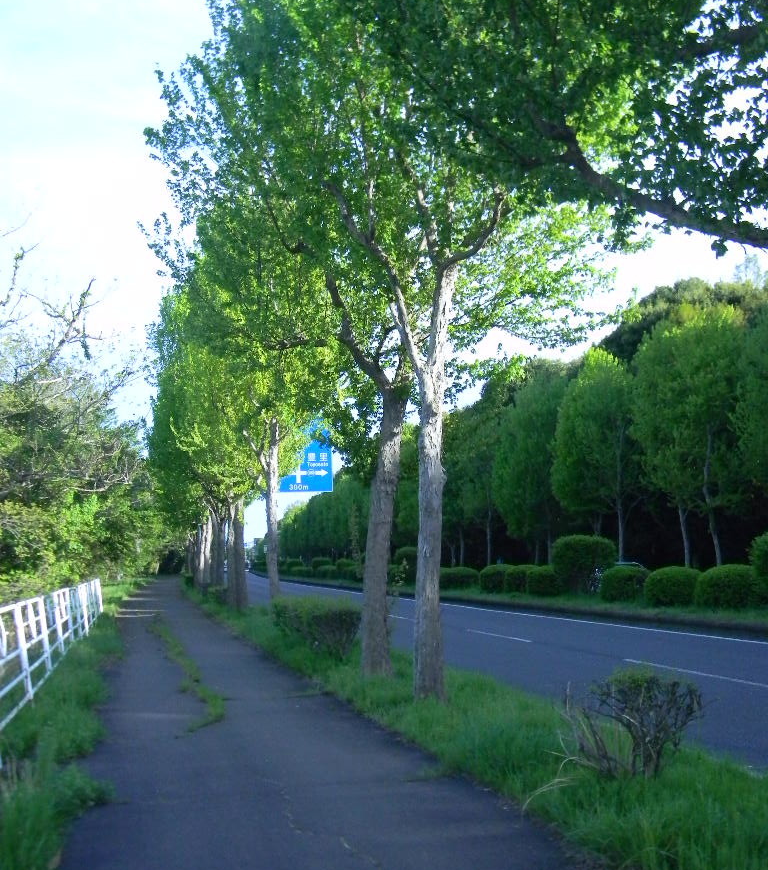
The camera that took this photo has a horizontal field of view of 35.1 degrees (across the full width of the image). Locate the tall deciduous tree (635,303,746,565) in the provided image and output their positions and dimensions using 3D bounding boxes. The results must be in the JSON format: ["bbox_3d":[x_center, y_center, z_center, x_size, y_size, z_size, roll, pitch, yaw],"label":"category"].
[{"bbox_3d":[14.448,0.563,56.303,5.260,13.190,5.260,0,-6,-11],"label":"tall deciduous tree"}]

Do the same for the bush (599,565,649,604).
[{"bbox_3d":[7.671,4.730,38.478,1.480,1.170,1.560,0,-6,-11],"label":"bush"}]

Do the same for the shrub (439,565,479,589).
[{"bbox_3d":[3.856,7.386,62.523,1.700,1.100,2.280,0,-6,-11],"label":"shrub"}]

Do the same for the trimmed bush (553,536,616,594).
[{"bbox_3d":[7.518,4.939,45.208,2.260,2.300,2.380,0,-6,-11],"label":"trimmed bush"}]

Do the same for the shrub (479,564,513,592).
[{"bbox_3d":[5.206,6.660,56.167,1.460,1.230,1.540,-1,-6,0],"label":"shrub"}]

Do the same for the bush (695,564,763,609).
[{"bbox_3d":[9.307,4.097,32.618,1.750,1.110,1.850,0,-6,-11],"label":"bush"}]

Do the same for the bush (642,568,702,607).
[{"bbox_3d":[8.280,4.363,34.704,1.520,1.080,1.600,0,-6,-11],"label":"bush"}]

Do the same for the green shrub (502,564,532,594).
[{"bbox_3d":[5.864,6.211,52.115,1.360,1.200,1.430,0,-6,-11],"label":"green shrub"}]

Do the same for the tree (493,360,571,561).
[{"bbox_3d":[9.634,2.389,77.250,5.020,14.190,5.020,0,-6,-11],"label":"tree"}]

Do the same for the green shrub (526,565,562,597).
[{"bbox_3d":[6.137,5.576,46.075,1.270,1.150,1.340,0,-6,-11],"label":"green shrub"}]

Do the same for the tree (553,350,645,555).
[{"bbox_3d":[11.753,1.741,65.320,4.900,12.860,4.900,0,-6,-11],"label":"tree"}]

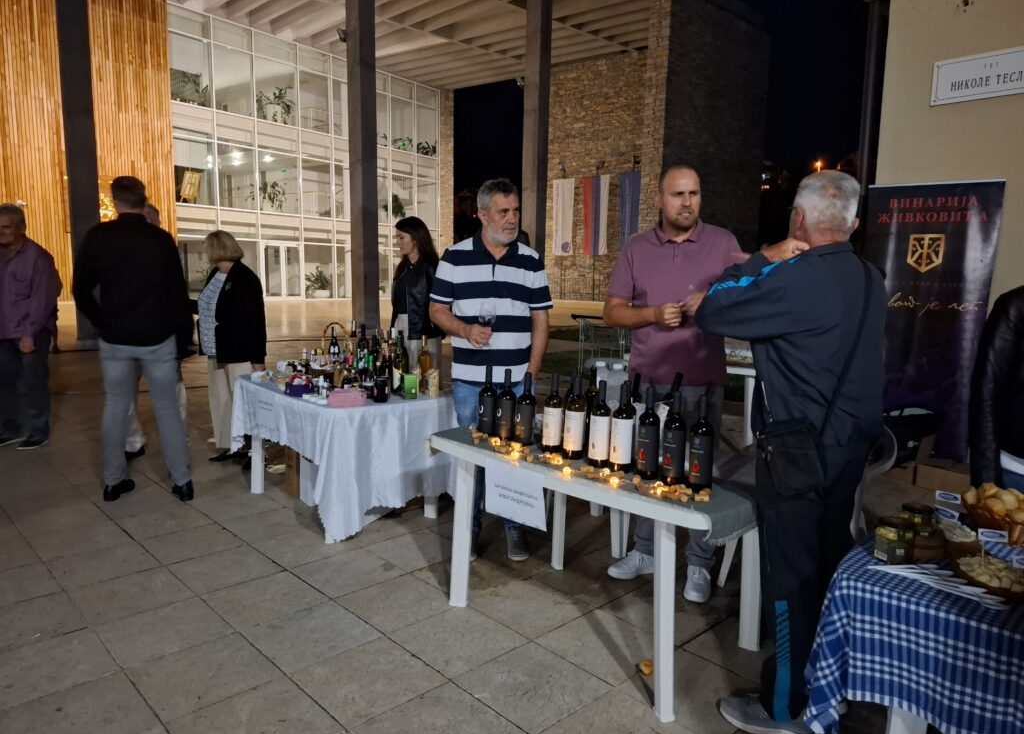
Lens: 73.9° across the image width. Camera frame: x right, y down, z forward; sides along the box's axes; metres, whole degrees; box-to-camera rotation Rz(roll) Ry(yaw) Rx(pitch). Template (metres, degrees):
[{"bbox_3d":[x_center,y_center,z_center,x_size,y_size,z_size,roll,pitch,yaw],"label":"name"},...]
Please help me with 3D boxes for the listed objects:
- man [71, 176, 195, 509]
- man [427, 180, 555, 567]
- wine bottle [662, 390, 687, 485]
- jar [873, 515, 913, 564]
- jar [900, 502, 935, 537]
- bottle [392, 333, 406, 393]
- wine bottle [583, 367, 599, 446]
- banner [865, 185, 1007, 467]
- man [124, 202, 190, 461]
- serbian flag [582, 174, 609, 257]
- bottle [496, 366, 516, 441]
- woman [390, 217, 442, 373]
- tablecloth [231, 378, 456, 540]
[{"bbox_3d":[-2.230,-0.163,4.020,0.620,1.860,0.380,-2,8,-24],"label":"man"},{"bbox_3d":[-0.086,0.006,3.318,0.600,1.802,0.380,0,7,-10],"label":"man"},{"bbox_3d":[0.531,0.225,2.201,0.074,0.303,0.074,8,10,44],"label":"wine bottle"},{"bbox_3d":[0.905,0.406,1.608,0.086,0.090,0.086,1,7,0],"label":"jar"},{"bbox_3d":[1.028,0.400,1.713,0.084,0.100,0.084,6,9,37],"label":"jar"},{"bbox_3d":[-0.628,-0.022,3.828,0.080,0.330,0.080,1,7,0],"label":"bottle"},{"bbox_3d":[0.321,0.154,2.688,0.074,0.311,0.074,1,7,0],"label":"wine bottle"},{"bbox_3d":[2.970,-0.271,4.931,0.860,2.070,0.120,4,8,27],"label":"banner"},{"bbox_3d":[-2.616,-0.274,4.958,0.510,1.837,0.340,0,7,-5],"label":"man"},{"bbox_3d":[4.035,-7.330,32.995,1.360,3.747,0.100,7,9,38],"label":"serbian flag"},{"bbox_3d":[-0.021,0.149,2.790,0.077,0.299,0.077,1,7,0],"label":"bottle"},{"bbox_3d":[-0.599,-0.092,4.401,0.420,1.720,0.300,7,10,41],"label":"woman"},{"bbox_3d":[-1.030,0.441,4.096,0.860,0.670,1.380,-5,9,-40],"label":"tablecloth"}]

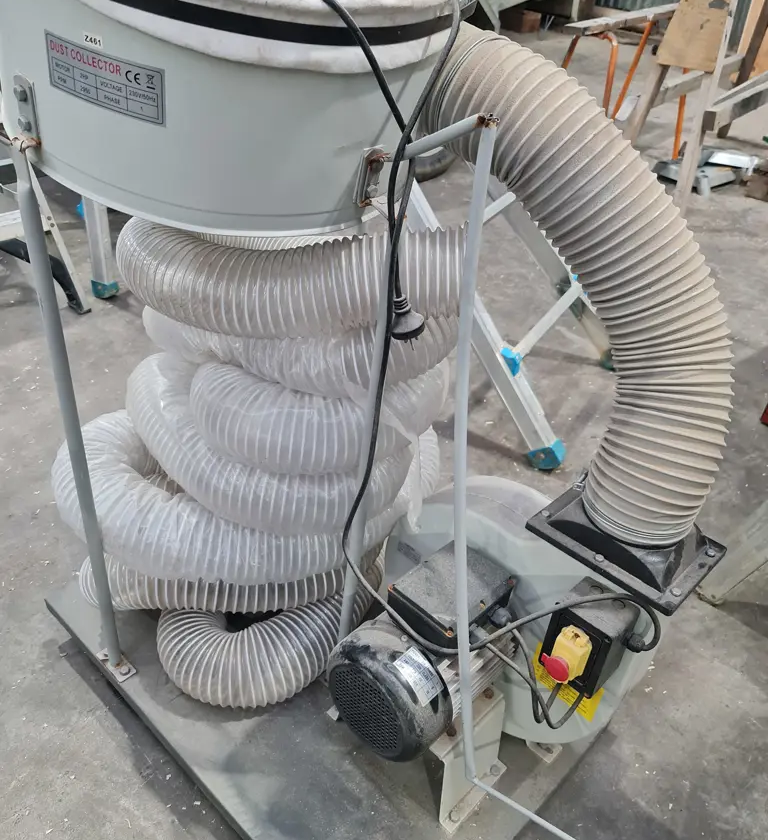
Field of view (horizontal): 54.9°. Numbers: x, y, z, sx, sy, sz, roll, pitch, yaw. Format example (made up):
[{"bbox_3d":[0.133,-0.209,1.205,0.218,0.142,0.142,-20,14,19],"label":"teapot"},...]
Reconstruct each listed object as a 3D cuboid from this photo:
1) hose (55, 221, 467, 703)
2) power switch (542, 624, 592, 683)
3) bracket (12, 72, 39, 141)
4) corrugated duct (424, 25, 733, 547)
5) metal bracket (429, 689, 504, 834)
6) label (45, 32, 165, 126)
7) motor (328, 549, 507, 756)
[{"bbox_3d":[-0.203,0.019,1.152,0.475,0.698,0.485,4,32,-3],"label":"hose"},{"bbox_3d":[0.228,0.288,0.913,0.050,0.066,0.042,29,39,33],"label":"power switch"},{"bbox_3d":[-0.347,-0.297,0.708,0.034,0.073,0.016,38,47,20],"label":"bracket"},{"bbox_3d":[0.239,-0.182,0.983,0.544,0.554,0.213,29,39,33],"label":"corrugated duct"},{"bbox_3d":[0.119,0.468,1.023,0.062,0.134,0.141,29,39,33],"label":"metal bracket"},{"bbox_3d":[-0.245,-0.299,0.650,0.118,0.051,0.010,22,43,4],"label":"label"},{"bbox_3d":[0.068,0.305,1.007,0.196,0.213,0.284,29,39,33],"label":"motor"}]

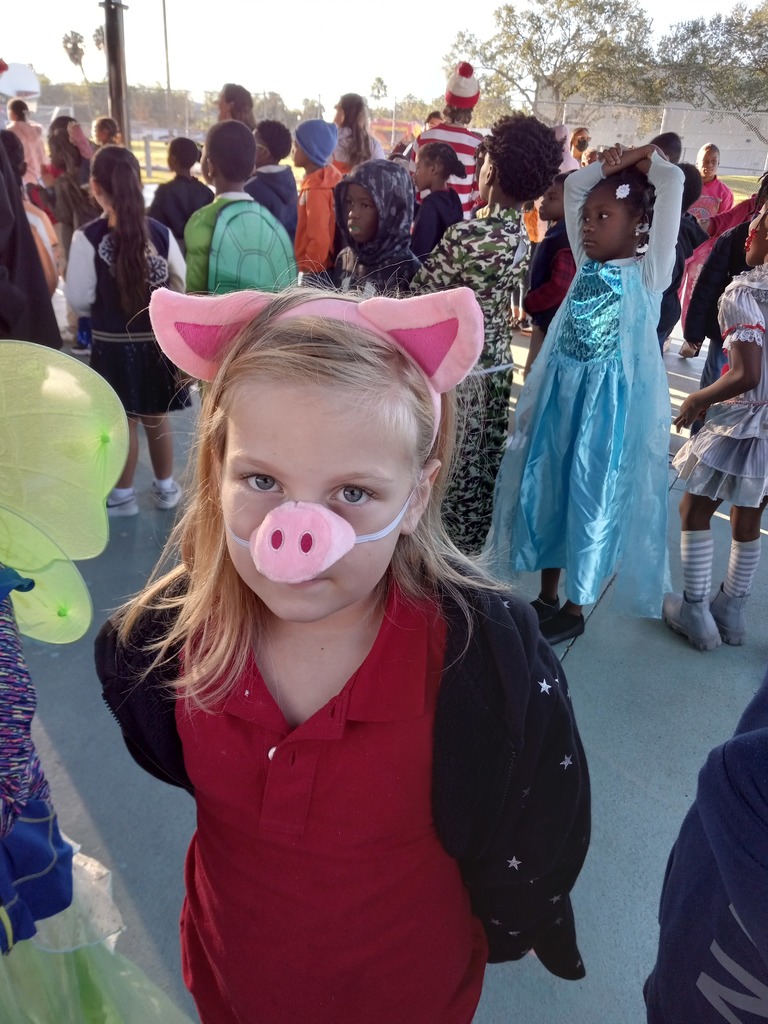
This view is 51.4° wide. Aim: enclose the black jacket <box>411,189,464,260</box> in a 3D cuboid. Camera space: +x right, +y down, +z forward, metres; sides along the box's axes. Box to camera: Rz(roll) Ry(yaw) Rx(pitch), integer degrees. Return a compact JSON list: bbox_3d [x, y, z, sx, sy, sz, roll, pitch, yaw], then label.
[{"bbox_3d":[0.226,-1.213,3.568,0.230,0.470,0.330,9,26,14],"label":"black jacket"}]

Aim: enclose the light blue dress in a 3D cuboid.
[{"bbox_3d":[0.574,-0.260,2.173,0.410,1.280,0.460,-17,31,-36],"label":"light blue dress"}]

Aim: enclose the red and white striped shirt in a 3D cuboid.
[{"bbox_3d":[0.351,-1.820,4.441,0.430,0.640,0.270,-8,27,-23],"label":"red and white striped shirt"}]

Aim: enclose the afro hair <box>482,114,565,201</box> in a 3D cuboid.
[{"bbox_3d":[0.357,-0.930,2.118,0.205,0.215,0.210,19,30,31],"label":"afro hair"}]

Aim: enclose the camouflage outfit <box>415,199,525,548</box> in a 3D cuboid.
[{"bbox_3d":[0.251,-0.315,2.386,0.360,1.120,0.270,-17,31,-36],"label":"camouflage outfit"}]

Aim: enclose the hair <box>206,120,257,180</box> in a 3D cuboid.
[{"bbox_3d":[-0.488,-1.148,2.544,0.155,0.170,0.175,-8,27,-23],"label":"hair"}]

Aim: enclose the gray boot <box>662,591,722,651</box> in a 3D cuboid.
[{"bbox_3d":[0.938,0.309,2.408,0.082,0.145,0.205,-13,29,-30],"label":"gray boot"}]

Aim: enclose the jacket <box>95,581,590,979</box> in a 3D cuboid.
[{"bbox_3d":[-0.043,0.260,0.785,0.410,0.460,0.250,7,25,9],"label":"jacket"}]

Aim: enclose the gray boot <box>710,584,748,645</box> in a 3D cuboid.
[{"bbox_3d":[1.032,0.293,2.453,0.082,0.145,0.205,-5,26,-16],"label":"gray boot"}]

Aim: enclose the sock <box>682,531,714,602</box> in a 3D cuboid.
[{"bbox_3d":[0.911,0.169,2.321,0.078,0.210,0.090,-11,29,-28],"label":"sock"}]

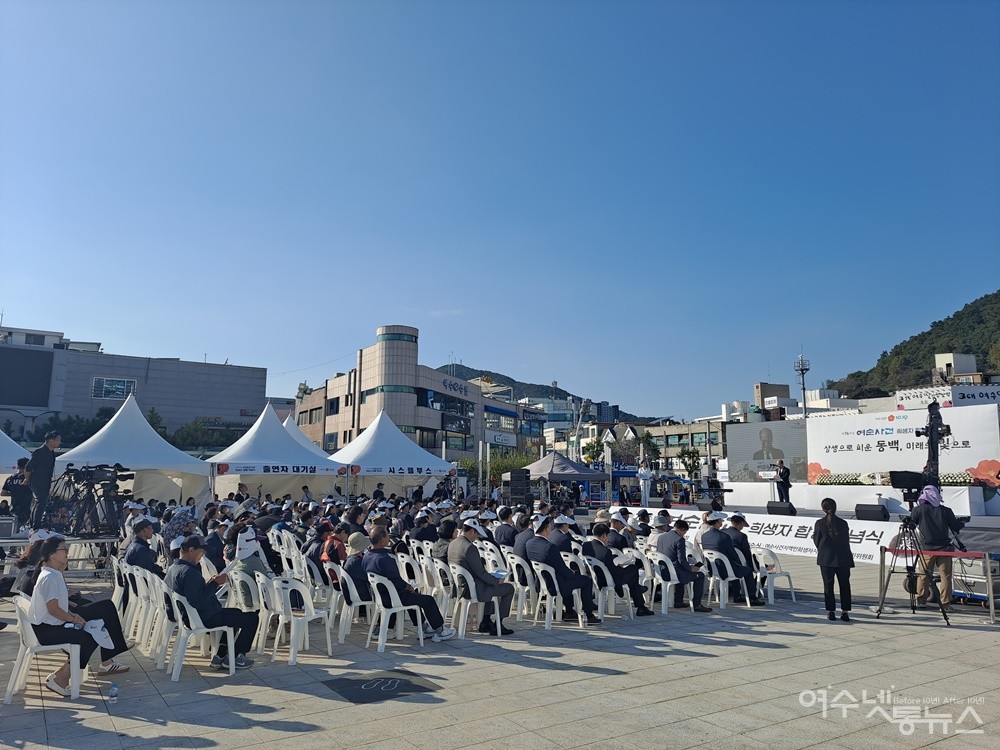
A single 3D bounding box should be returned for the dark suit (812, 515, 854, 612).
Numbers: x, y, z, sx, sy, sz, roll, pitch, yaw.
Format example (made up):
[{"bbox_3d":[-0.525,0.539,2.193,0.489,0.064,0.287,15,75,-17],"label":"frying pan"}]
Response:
[{"bbox_3d":[4.582,2.581,9.543,0.500,1.300,0.300,-3,-9,23],"label":"dark suit"}]

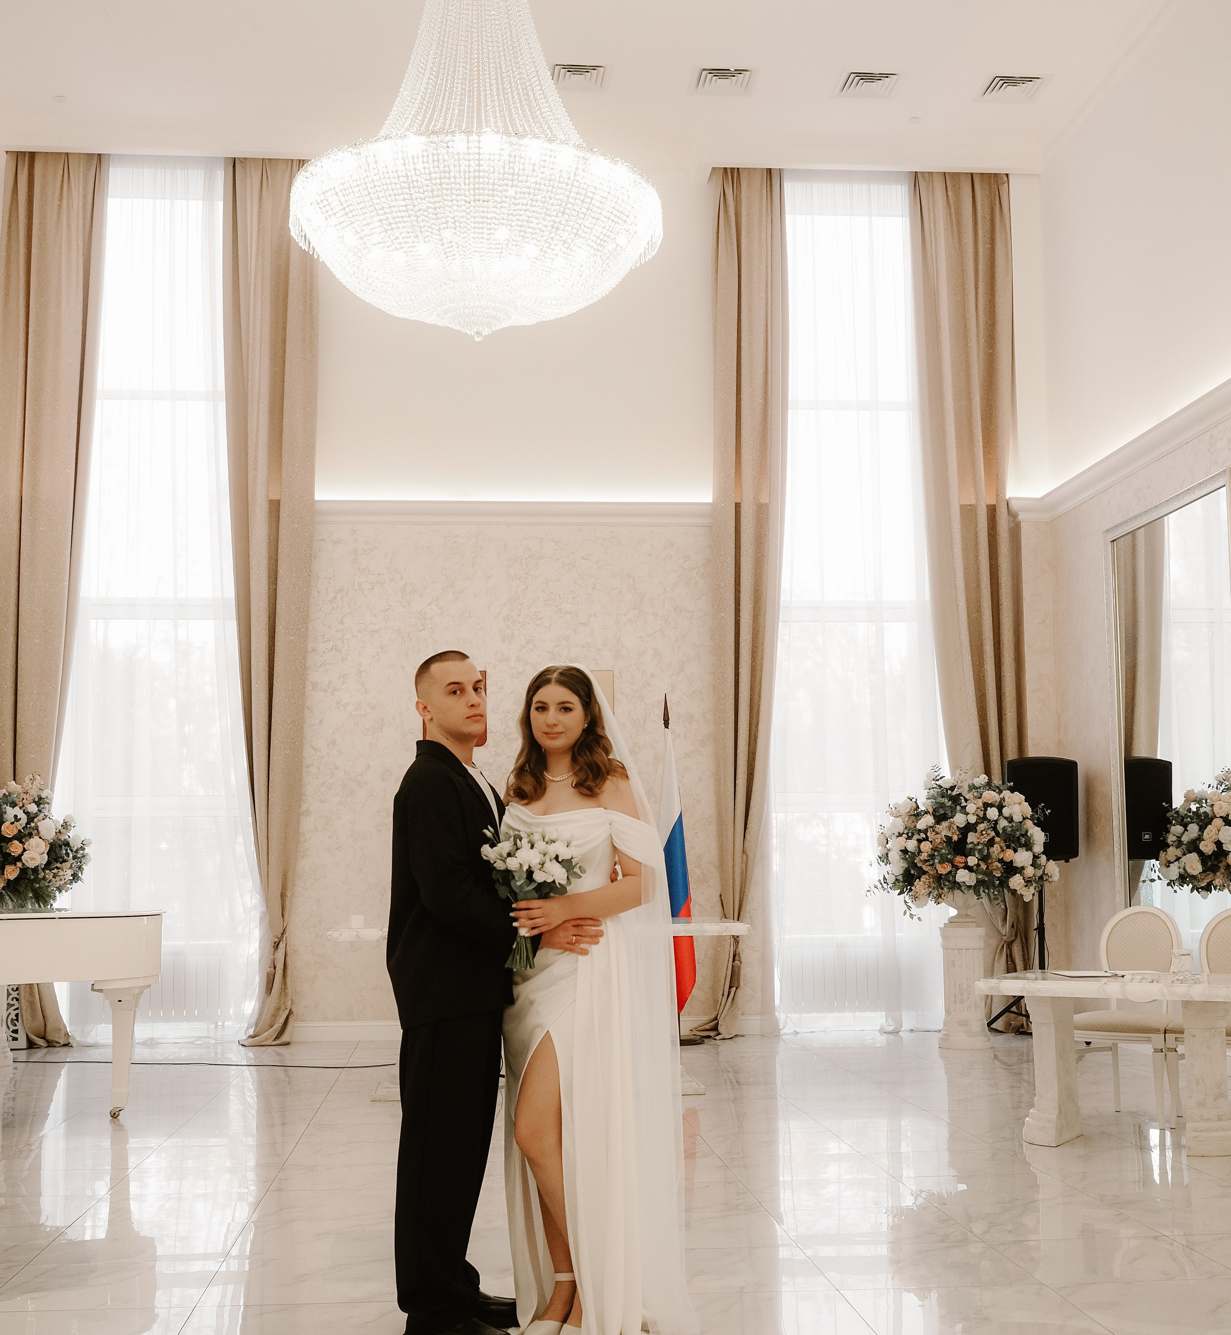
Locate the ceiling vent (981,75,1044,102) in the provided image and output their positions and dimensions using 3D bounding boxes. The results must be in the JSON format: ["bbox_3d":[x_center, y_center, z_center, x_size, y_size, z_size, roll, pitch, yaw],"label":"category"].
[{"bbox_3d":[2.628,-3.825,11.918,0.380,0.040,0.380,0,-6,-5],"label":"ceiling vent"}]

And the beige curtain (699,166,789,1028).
[{"bbox_3d":[0.950,-0.554,13.191,0.740,6.430,0.260,0,-6,-5],"label":"beige curtain"}]

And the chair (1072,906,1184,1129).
[{"bbox_3d":[2.455,1.657,8.621,0.480,0.985,0.540,-5,-8,35],"label":"chair"}]

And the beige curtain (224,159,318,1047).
[{"bbox_3d":[-2.498,-0.547,12.902,0.700,6.400,0.260,0,-6,-5],"label":"beige curtain"}]

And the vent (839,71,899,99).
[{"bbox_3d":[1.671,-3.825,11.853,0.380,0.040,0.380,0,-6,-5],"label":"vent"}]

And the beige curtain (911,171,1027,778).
[{"bbox_3d":[2.644,-0.551,13.332,0.760,6.430,0.260,0,-6,-5],"label":"beige curtain"}]

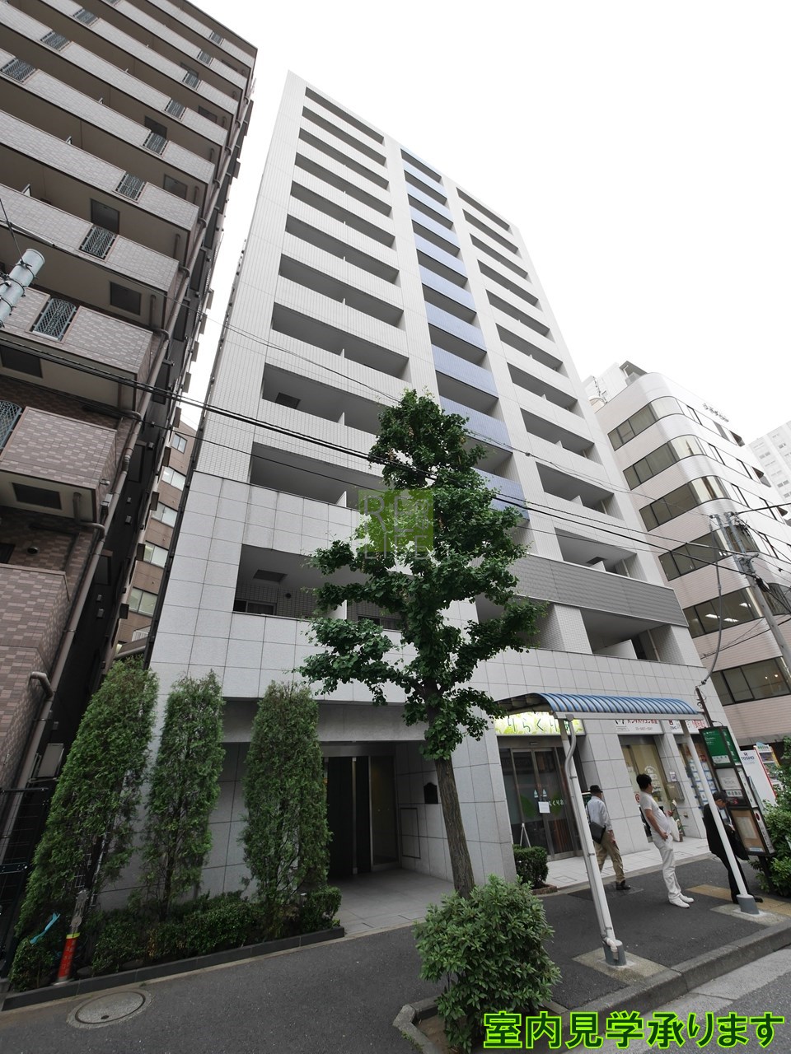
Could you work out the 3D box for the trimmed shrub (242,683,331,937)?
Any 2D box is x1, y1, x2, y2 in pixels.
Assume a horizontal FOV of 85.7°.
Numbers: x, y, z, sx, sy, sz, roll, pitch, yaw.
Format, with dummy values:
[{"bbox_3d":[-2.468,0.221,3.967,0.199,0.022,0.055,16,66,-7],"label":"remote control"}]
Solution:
[{"bbox_3d":[-1.794,4.333,6.973,1.280,3.300,1.100,13,-35,-26],"label":"trimmed shrub"}]

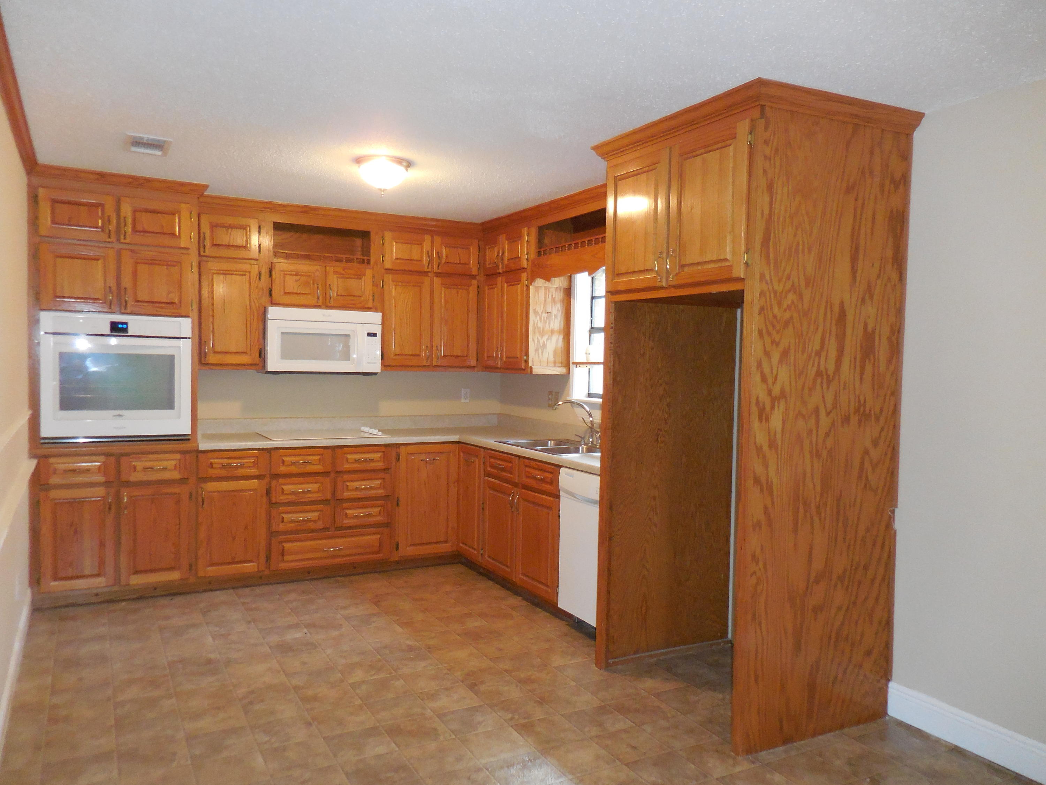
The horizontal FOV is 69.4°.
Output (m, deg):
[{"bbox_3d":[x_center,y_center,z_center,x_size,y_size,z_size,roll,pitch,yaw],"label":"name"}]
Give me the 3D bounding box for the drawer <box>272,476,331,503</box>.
[{"bbox_3d":[-1.516,0.611,5.021,0.372,0.159,0.450,0,3,-29],"label":"drawer"}]

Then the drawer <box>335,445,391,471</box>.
[{"bbox_3d":[-1.160,0.430,5.197,0.377,0.157,0.450,0,3,-29],"label":"drawer"}]

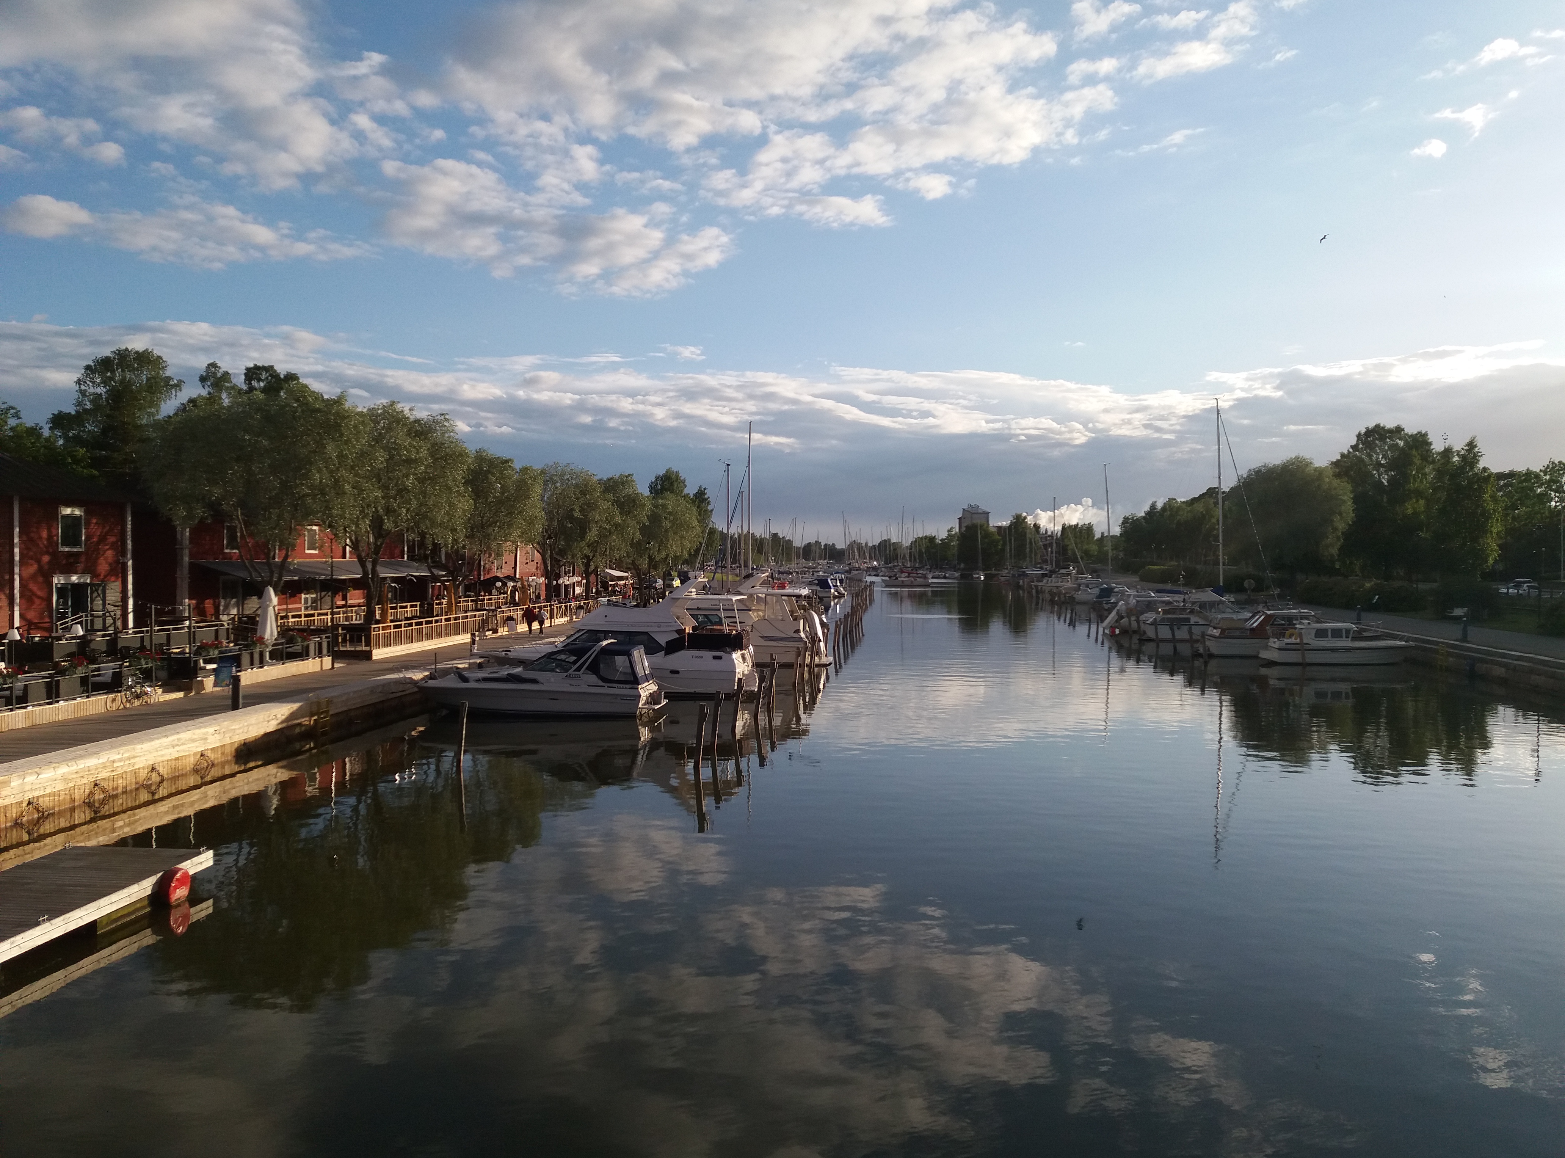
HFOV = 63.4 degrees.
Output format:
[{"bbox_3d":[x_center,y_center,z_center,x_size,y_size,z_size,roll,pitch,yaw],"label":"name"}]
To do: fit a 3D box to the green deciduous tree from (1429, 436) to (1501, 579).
[{"bbox_3d":[79.293,-7.757,146.941,8.600,17.500,8.400,0,0,0],"label":"green deciduous tree"}]

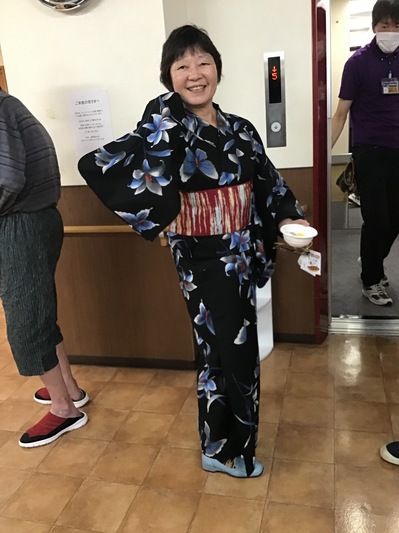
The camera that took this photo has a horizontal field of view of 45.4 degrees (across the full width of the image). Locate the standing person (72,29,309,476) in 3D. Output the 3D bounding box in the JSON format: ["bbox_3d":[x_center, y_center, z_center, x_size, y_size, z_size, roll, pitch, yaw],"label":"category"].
[{"bbox_3d":[-0.013,0.022,1.591,0.710,1.530,0.440,-12,18,-26],"label":"standing person"}]

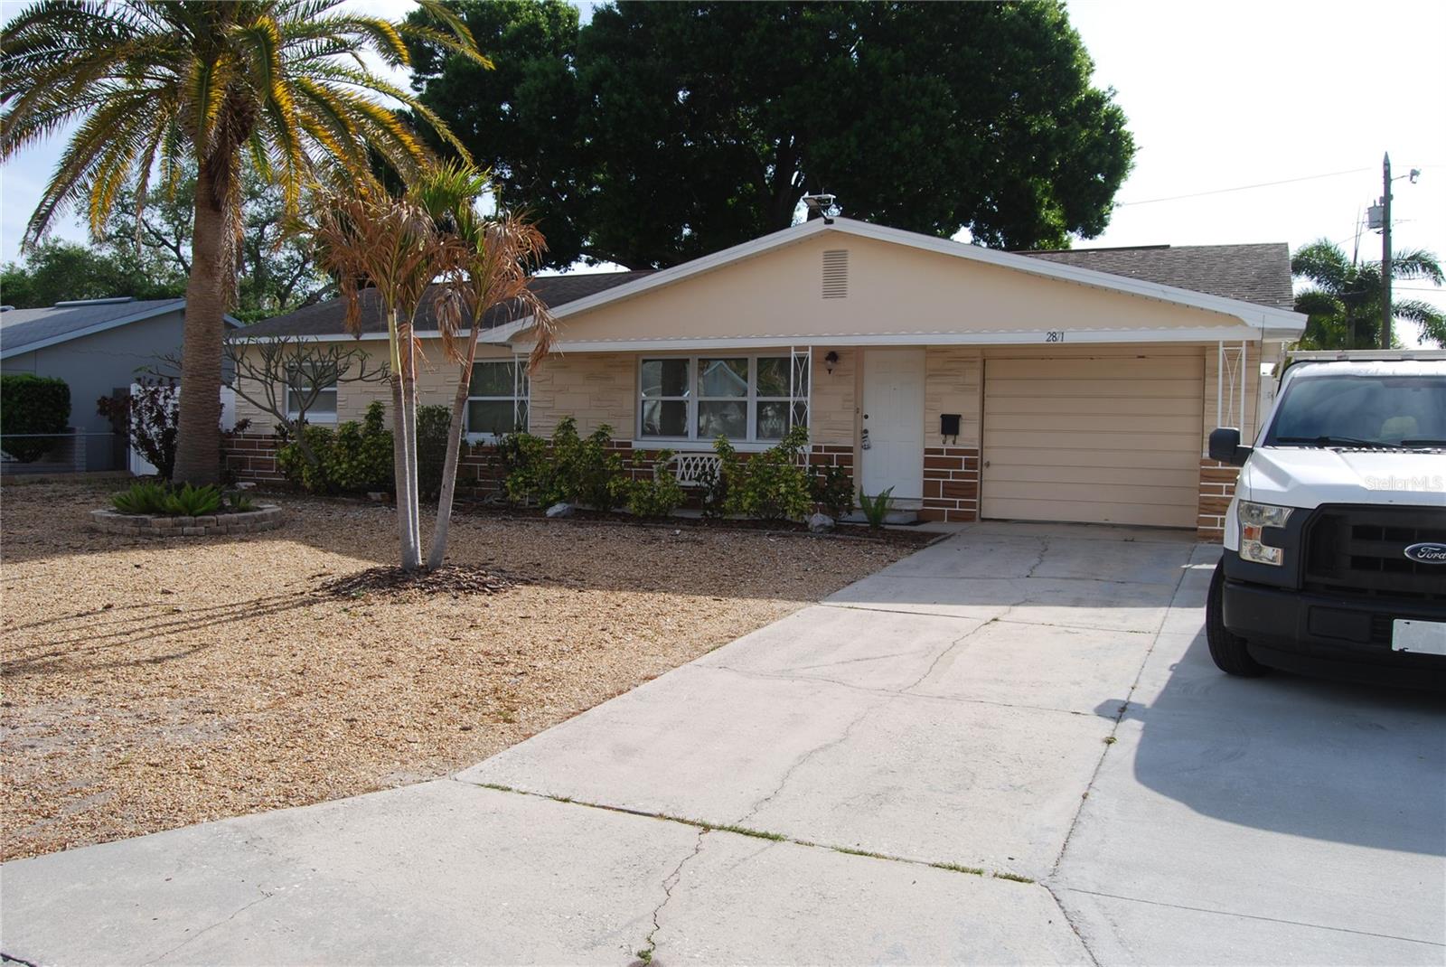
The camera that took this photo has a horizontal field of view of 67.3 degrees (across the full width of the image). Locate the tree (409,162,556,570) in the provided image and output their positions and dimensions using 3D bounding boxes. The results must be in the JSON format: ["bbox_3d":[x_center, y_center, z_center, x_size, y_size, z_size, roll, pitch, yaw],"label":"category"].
[{"bbox_3d":[-2.378,-1.158,10.750,1.450,4.000,1.400,0,4,0],"label":"tree"}]

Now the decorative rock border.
[{"bbox_3d":[-7.200,0.434,14.546,2.600,0.220,2.500,0,4,0],"label":"decorative rock border"}]

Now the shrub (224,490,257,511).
[{"bbox_3d":[-6.533,0.229,14.700,0.450,0.300,0.430,0,4,0],"label":"shrub"}]

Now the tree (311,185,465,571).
[{"bbox_3d":[-3.317,-1.040,10.750,1.500,3.800,1.450,0,4,0],"label":"tree"}]

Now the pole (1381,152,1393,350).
[{"bbox_3d":[21.986,-5.984,35.967,0.280,9.850,0.280,0,4,0],"label":"pole"}]

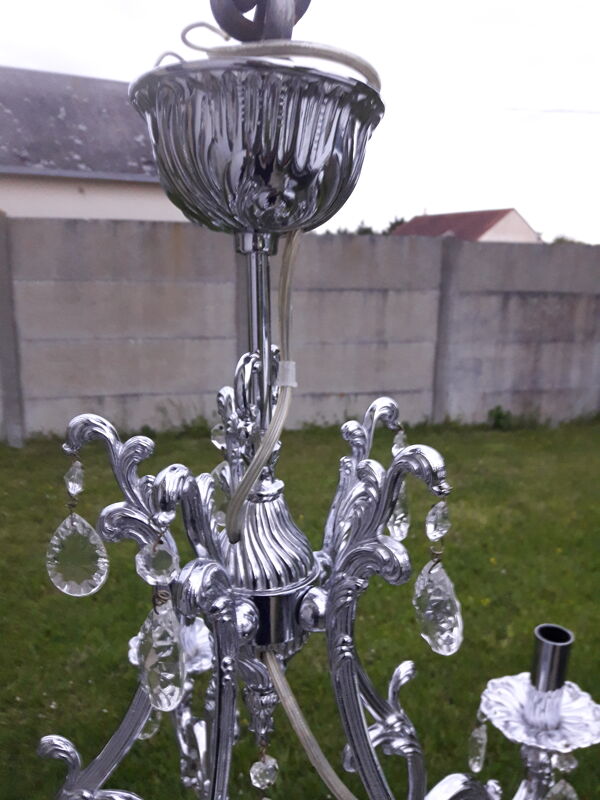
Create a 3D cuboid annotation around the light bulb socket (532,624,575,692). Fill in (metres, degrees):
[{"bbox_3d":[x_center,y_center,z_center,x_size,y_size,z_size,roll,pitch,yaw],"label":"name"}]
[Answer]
[{"bbox_3d":[0.176,0.183,0.456,0.026,0.039,0.026,3,12,0],"label":"light bulb socket"}]

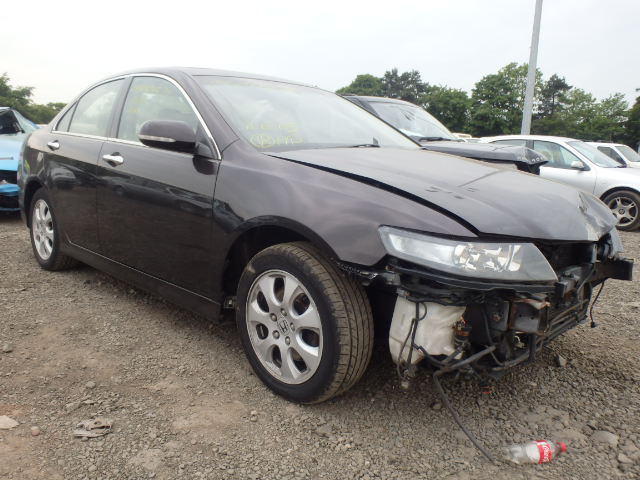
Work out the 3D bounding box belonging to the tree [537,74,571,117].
[{"bbox_3d":[22.526,-12.114,50.752,3.800,7.888,3.800,6,12,23],"label":"tree"}]

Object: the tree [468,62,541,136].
[{"bbox_3d":[14.908,-10.973,42.721,5.840,7.000,5.550,5,12,18],"label":"tree"}]

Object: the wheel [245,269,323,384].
[{"bbox_3d":[-0.089,0.331,2.094,0.460,0.460,0.170,12,16,43],"label":"wheel"}]

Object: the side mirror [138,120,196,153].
[{"bbox_3d":[-0.641,-0.440,2.226,0.130,0.150,0.240,12,16,43],"label":"side mirror"}]

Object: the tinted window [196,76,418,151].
[{"bbox_3d":[0.001,-0.705,2.919,1.340,0.140,0.872,-9,44,-45],"label":"tinted window"}]

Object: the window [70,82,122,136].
[{"bbox_3d":[-1.404,-0.828,3.265,0.587,0.388,0.080,12,-4,43],"label":"window"}]

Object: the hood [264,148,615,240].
[{"bbox_3d":[0.617,-0.276,2.380,1.241,0.176,1.340,24,23,40],"label":"hood"}]

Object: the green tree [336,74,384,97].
[{"bbox_3d":[3.798,-12.399,50.697,5.000,7.308,5.000,3,11,4],"label":"green tree"}]

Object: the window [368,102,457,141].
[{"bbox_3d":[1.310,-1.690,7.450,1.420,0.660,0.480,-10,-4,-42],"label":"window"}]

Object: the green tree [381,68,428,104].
[{"bbox_3d":[7.287,-11.604,45.695,4.170,6.750,3.960,3,12,8],"label":"green tree"}]

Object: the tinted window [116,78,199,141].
[{"bbox_3d":[-0.844,-0.685,2.732,0.939,0.439,0.080,12,-4,43],"label":"tinted window"}]

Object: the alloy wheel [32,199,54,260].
[{"bbox_3d":[-1.998,-0.082,3.906,0.450,0.450,0.170,12,15,43],"label":"alloy wheel"}]

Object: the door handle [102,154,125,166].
[{"bbox_3d":[-1.116,-0.430,2.801,0.220,0.055,0.055,12,16,43],"label":"door handle"}]

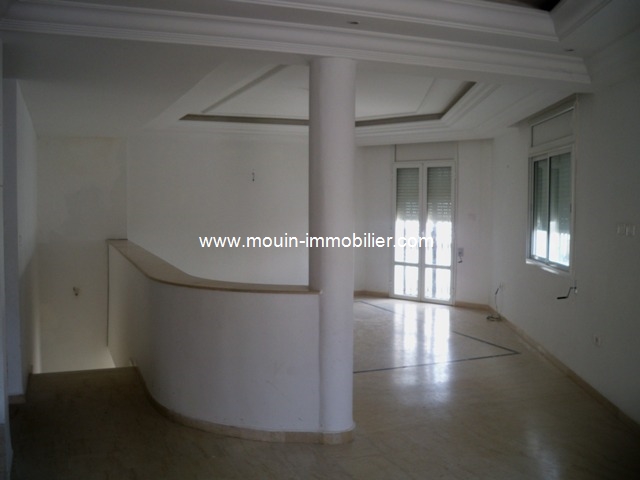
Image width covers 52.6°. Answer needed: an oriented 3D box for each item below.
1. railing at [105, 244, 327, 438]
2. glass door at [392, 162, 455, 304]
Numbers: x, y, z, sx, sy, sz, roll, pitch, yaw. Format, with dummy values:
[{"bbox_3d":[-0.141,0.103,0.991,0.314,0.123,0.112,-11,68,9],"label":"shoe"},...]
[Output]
[{"bbox_3d":[-1.469,0.672,6.807,1.084,0.995,5.967,-1,4,-21],"label":"railing"},{"bbox_3d":[1.627,-0.133,10.187,1.220,2.226,0.100,3,5,42],"label":"glass door"}]

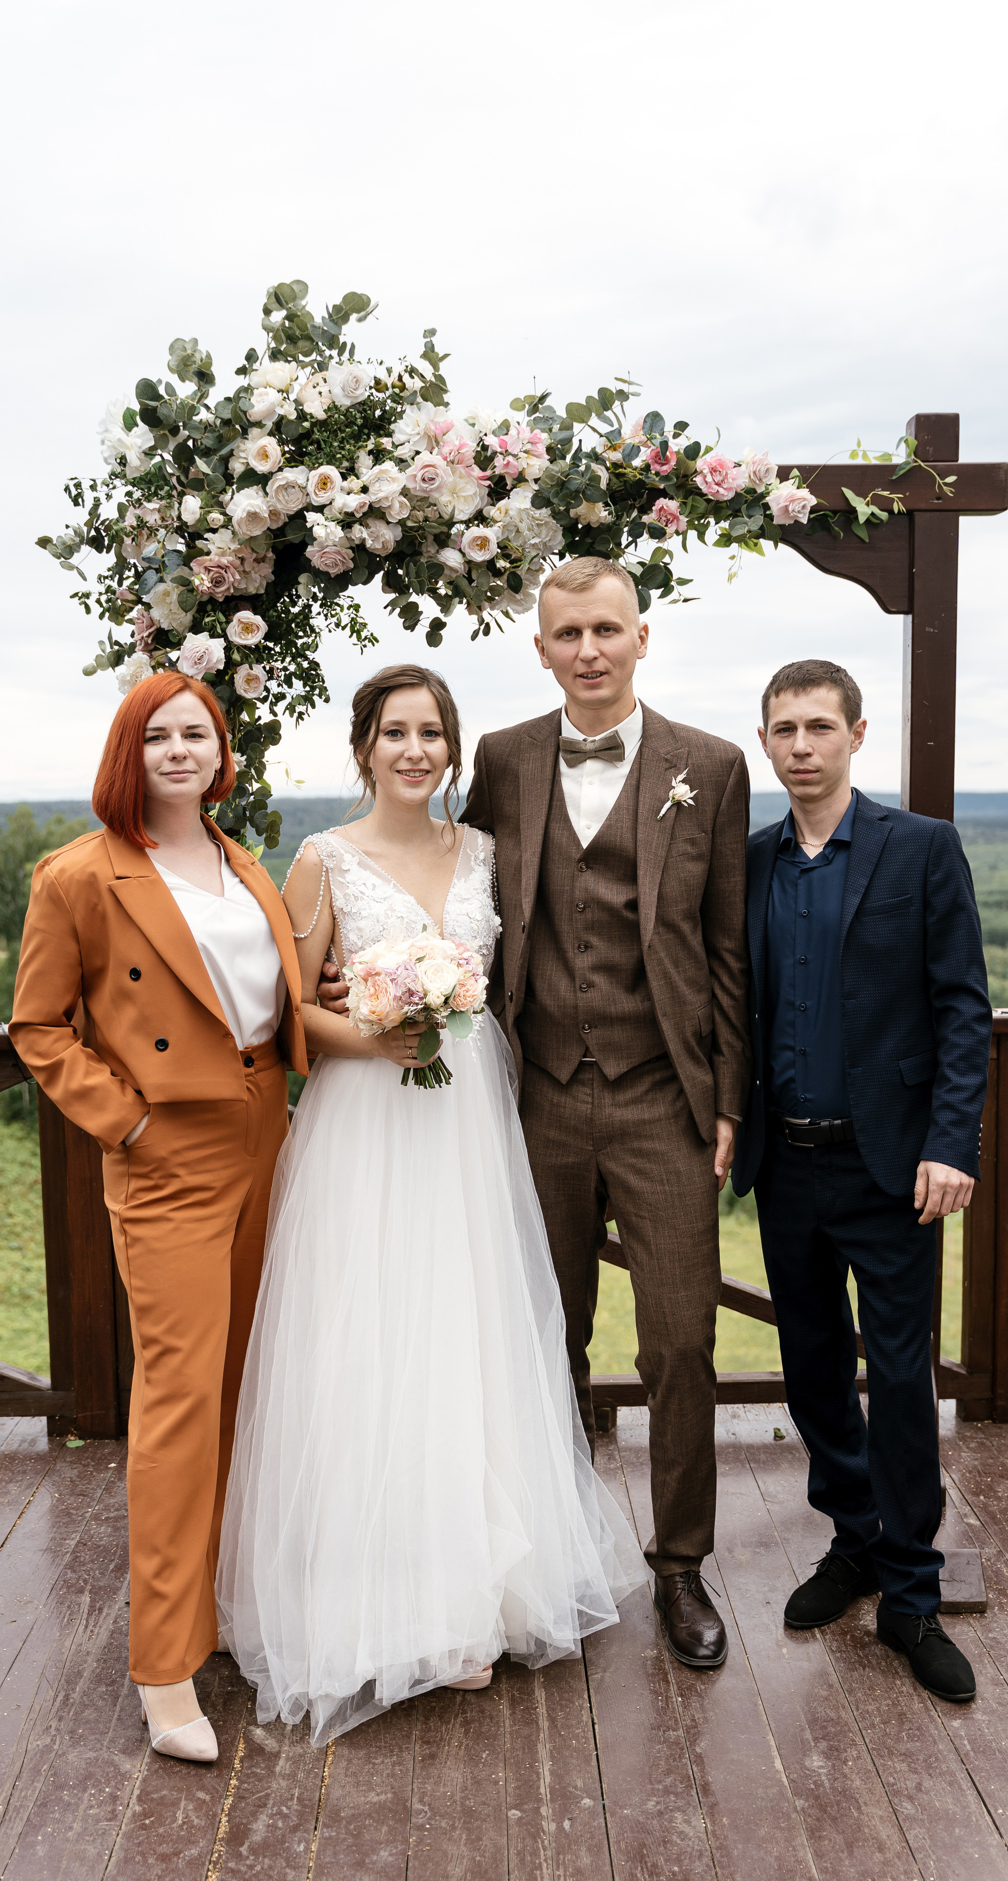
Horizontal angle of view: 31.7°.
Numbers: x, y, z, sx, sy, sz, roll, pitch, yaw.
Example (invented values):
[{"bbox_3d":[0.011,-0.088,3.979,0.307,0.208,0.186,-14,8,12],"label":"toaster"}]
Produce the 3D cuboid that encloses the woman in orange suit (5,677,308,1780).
[{"bbox_3d":[-0.554,0.402,2.823,0.470,1.650,0.380,-4,6,-36],"label":"woman in orange suit"}]

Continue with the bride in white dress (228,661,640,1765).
[{"bbox_3d":[-0.154,0.385,2.953,0.680,1.655,0.630,-3,5,-25],"label":"bride in white dress"}]

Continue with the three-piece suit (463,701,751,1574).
[{"bbox_3d":[0.176,0.340,3.050,0.540,1.460,0.330,0,5,8],"label":"three-piece suit"}]

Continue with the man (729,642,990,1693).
[{"bbox_3d":[0.606,0.367,3.002,0.490,1.665,0.400,2,5,25],"label":"man"}]

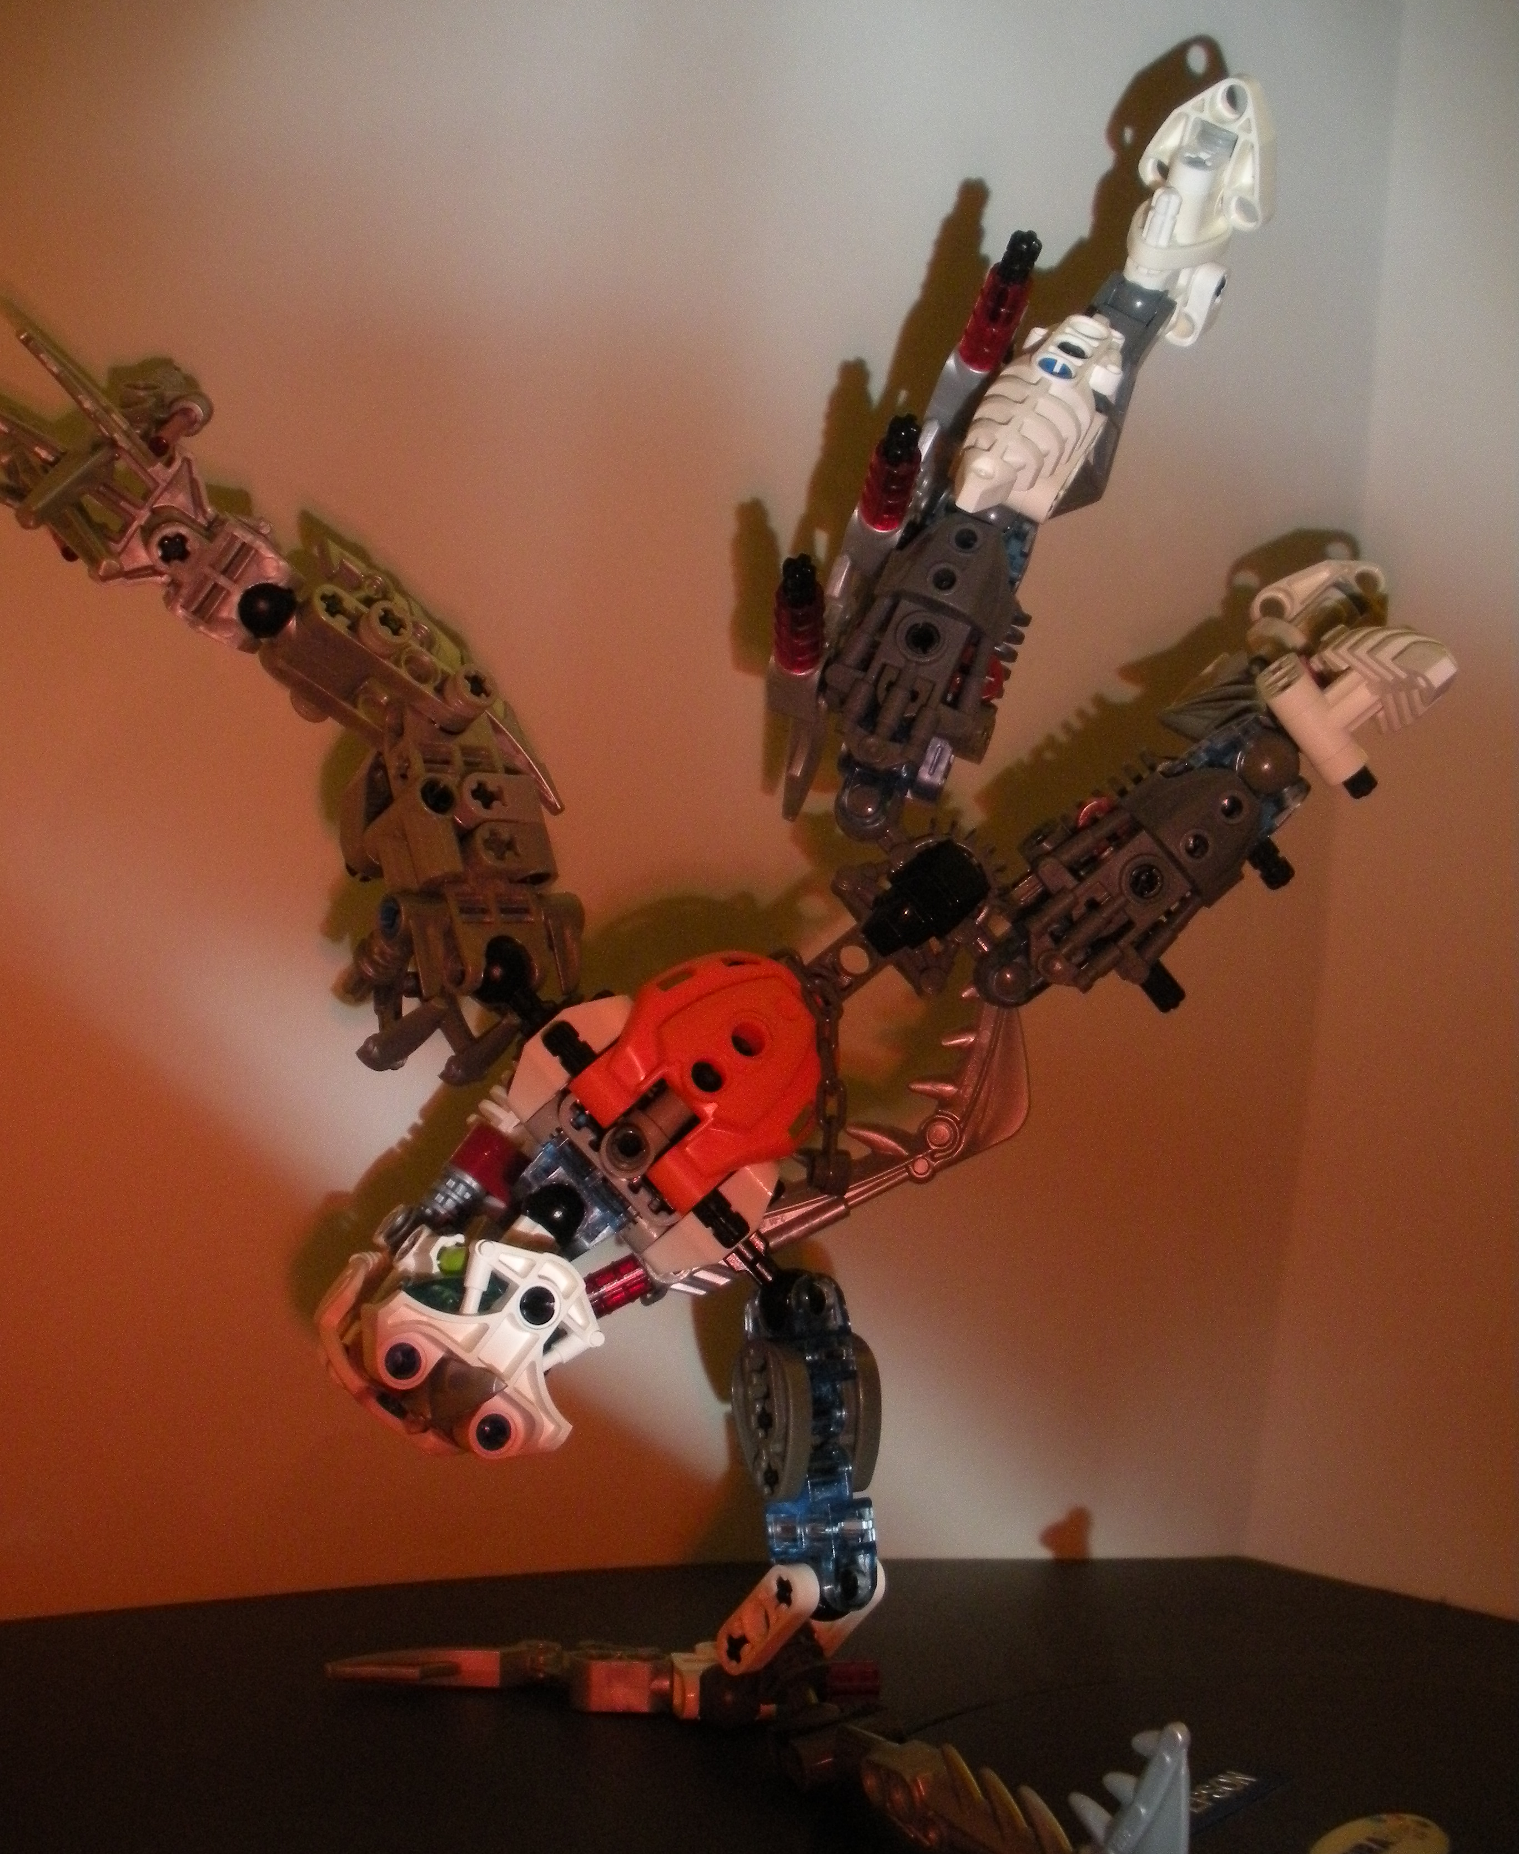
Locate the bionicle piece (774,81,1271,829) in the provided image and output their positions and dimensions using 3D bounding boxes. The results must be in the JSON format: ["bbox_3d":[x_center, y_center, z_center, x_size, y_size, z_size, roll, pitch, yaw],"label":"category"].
[{"bbox_3d":[0.041,-0.081,0.343,0.047,0.145,0.046,27,-5,1],"label":"bionicle piece"}]

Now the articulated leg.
[{"bbox_3d":[0.007,0.093,0.347,0.024,0.067,0.026,0,4,-31],"label":"articulated leg"}]

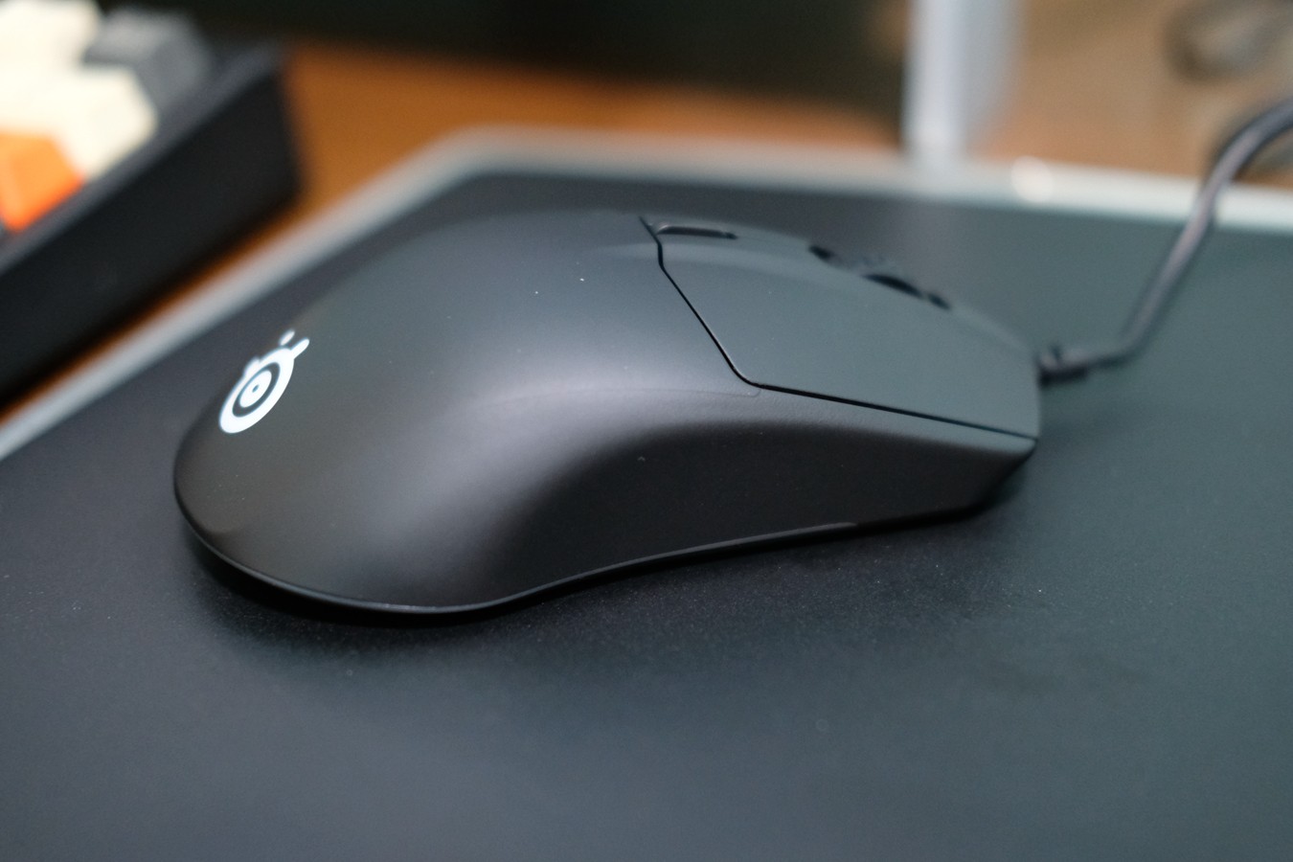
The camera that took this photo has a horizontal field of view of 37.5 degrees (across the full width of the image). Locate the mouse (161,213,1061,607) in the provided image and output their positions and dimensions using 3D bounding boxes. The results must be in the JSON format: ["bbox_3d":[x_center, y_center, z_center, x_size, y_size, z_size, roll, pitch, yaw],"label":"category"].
[{"bbox_3d":[-0.005,-0.010,0.268,0.121,0.038,0.067,-8,25,-14],"label":"mouse"}]

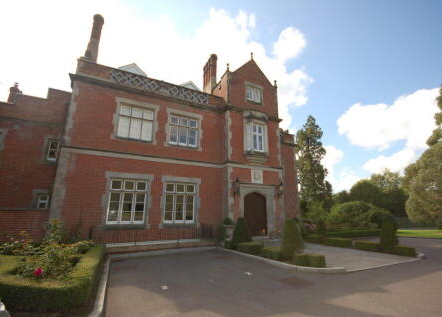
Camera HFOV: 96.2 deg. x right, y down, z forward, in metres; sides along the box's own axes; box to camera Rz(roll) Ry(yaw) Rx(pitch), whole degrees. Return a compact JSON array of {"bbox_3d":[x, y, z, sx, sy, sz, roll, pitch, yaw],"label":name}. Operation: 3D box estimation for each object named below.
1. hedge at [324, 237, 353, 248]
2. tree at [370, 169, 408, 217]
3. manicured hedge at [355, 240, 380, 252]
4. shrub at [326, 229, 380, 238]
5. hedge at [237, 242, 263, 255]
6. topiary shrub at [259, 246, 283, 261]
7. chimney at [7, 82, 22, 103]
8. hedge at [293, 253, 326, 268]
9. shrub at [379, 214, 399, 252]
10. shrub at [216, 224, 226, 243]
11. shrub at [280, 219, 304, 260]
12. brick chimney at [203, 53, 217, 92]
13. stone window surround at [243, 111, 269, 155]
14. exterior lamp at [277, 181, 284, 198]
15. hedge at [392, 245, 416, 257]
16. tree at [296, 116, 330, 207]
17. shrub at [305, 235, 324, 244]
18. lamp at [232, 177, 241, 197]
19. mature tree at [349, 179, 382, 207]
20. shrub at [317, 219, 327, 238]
[{"bbox_3d":[6.285,4.481,10.518,0.550,0.410,1.400,7,-14,-26],"label":"hedge"},{"bbox_3d":[28.053,5.527,33.496,6.200,7.650,6.000,-10,-16,39],"label":"tree"},{"bbox_3d":[7.594,4.462,10.047,0.492,0.424,1.231,7,-14,-26],"label":"manicured hedge"},{"bbox_3d":[7.503,4.349,11.410,4.040,0.400,0.550,3,-13,-14],"label":"shrub"},{"bbox_3d":[1.256,3.641,8.091,0.992,0.300,0.470,-4,-13,21],"label":"hedge"},{"bbox_3d":[2.355,3.912,8.189,0.570,0.380,1.200,7,-14,-26],"label":"topiary shrub"},{"bbox_3d":[-14.095,-4.468,13.608,0.520,1.600,0.550,7,-14,-26],"label":"chimney"},{"bbox_3d":[2.901,3.308,6.559,0.941,0.340,0.420,-2,-13,12],"label":"hedge"},{"bbox_3d":[7.548,3.417,9.078,0.720,1.620,0.720,7,-14,-26],"label":"shrub"},{"bbox_3d":[-0.040,3.753,9.990,0.460,0.870,0.460,7,-14,-26],"label":"shrub"},{"bbox_3d":[2.566,2.855,7.246,0.850,1.310,0.850,6,-14,-26],"label":"shrub"},{"bbox_3d":[-0.967,-6.569,16.760,0.560,3.400,1.800,7,-14,-26],"label":"brick chimney"},{"bbox_3d":[2.215,-1.528,12.038,1.800,2.660,0.450,7,-14,-26],"label":"stone window surround"},{"bbox_3d":[3.784,2.005,12.572,0.280,1.170,0.450,6,-14,-26],"label":"exterior lamp"},{"bbox_3d":[7.096,3.537,7.642,0.450,0.330,0.620,12,-17,-43],"label":"hedge"},{"bbox_3d":[12.283,0.949,26.724,4.555,14.044,4.555,-5,-14,24],"label":"tree"},{"bbox_3d":[4.723,4.133,10.162,0.902,0.330,0.550,-6,-14,27],"label":"shrub"},{"bbox_3d":[1.016,1.802,12.672,0.420,1.220,0.620,7,-14,-26],"label":"lamp"},{"bbox_3d":[21.683,5.918,29.403,4.616,5.764,4.616,-8,-15,35],"label":"mature tree"},{"bbox_3d":[5.988,4.352,11.885,0.580,1.420,0.580,7,-14,-26],"label":"shrub"}]

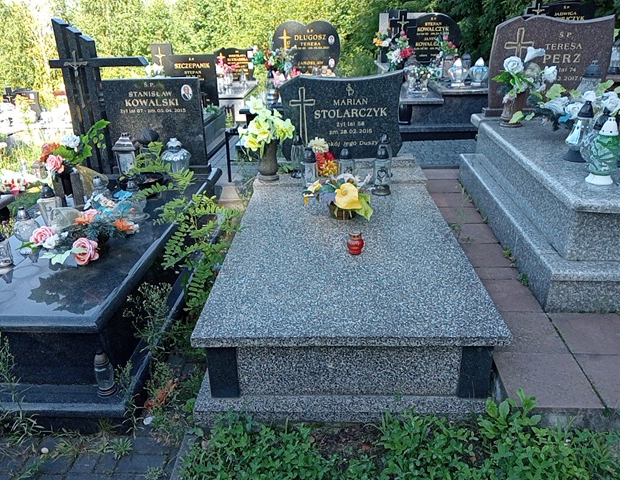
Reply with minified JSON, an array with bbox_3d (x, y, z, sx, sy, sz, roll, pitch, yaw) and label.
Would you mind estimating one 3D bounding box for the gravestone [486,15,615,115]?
[{"bbox_3d":[1.736,-1.289,3.823,0.832,0.684,0.103,0,24,4],"label":"gravestone"}]

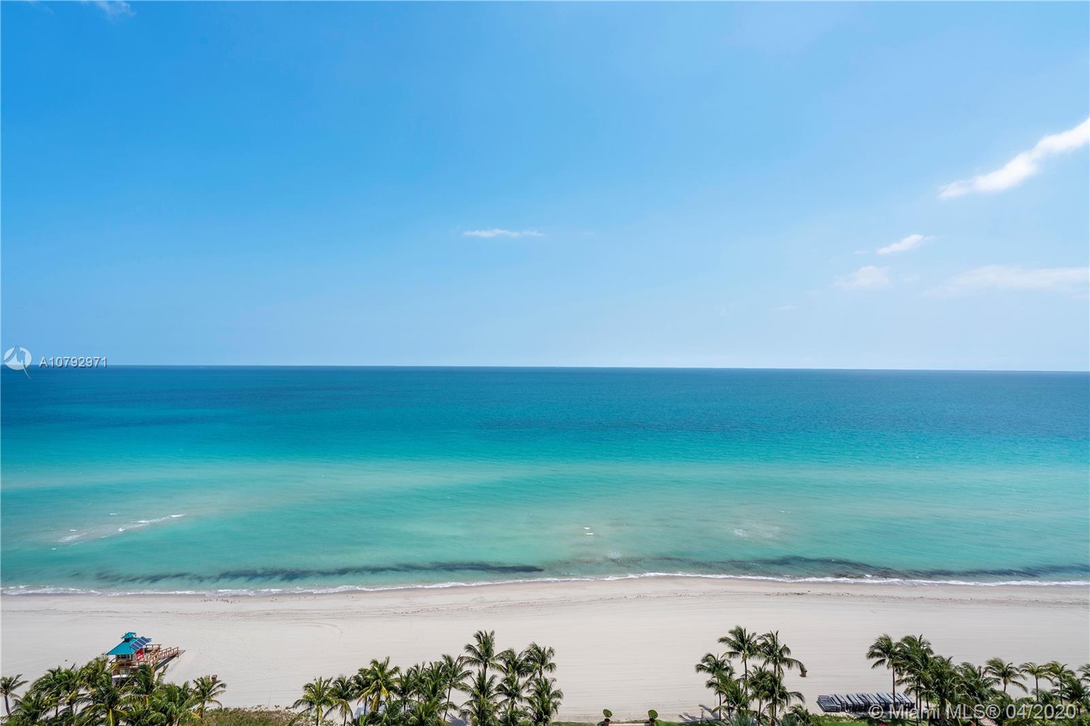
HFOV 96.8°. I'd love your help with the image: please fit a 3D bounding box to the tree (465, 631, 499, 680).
[{"bbox_3d":[-8.310,42.980,65.410,5.200,11.200,5.000,0,-1,0],"label":"tree"}]

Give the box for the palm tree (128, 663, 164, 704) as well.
[{"bbox_3d":[-55.180,45.180,67.000,4.980,7.200,4.980,0,0,0],"label":"palm tree"}]

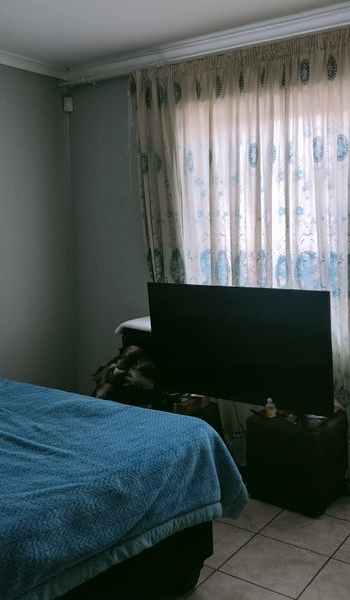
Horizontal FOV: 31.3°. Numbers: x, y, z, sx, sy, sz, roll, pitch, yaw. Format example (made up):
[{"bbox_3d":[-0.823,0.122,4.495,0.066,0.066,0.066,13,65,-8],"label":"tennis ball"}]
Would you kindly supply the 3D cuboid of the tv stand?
[{"bbox_3d":[0.641,0.812,3.253,0.390,0.425,0.360,4,8,39],"label":"tv stand"}]

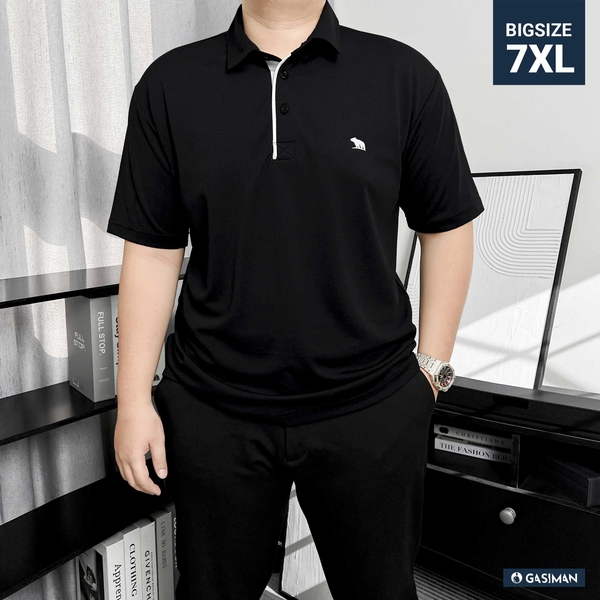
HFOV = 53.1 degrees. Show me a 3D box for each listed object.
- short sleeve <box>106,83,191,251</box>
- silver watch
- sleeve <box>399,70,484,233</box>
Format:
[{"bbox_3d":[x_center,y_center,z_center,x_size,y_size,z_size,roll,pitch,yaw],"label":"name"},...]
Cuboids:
[{"bbox_3d":[-0.253,-0.218,1.010,0.130,0.258,0.165,3,8,0],"label":"short sleeve"},{"bbox_3d":[0.219,0.120,0.980,0.066,0.045,0.060,17,-3,-40],"label":"silver watch"},{"bbox_3d":[0.234,-0.239,1.010,0.130,0.258,0.165,-7,8,1],"label":"sleeve"}]

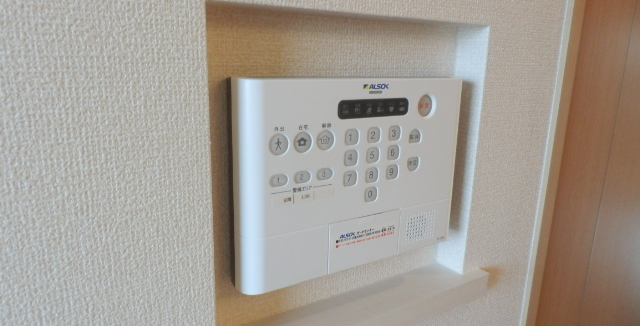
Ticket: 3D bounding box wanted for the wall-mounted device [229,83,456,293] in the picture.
[{"bbox_3d":[0.030,0.009,0.379,0.218,0.160,0.028,-7,16,-32],"label":"wall-mounted device"}]

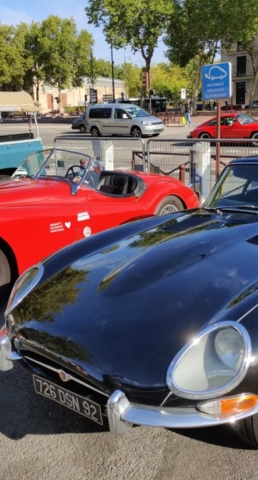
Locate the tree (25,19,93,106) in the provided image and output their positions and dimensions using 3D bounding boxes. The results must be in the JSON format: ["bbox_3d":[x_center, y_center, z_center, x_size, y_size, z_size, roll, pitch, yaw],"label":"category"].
[{"bbox_3d":[-10.819,-27.085,77.707,10.500,14.300,10.500,-2,15,0],"label":"tree"}]

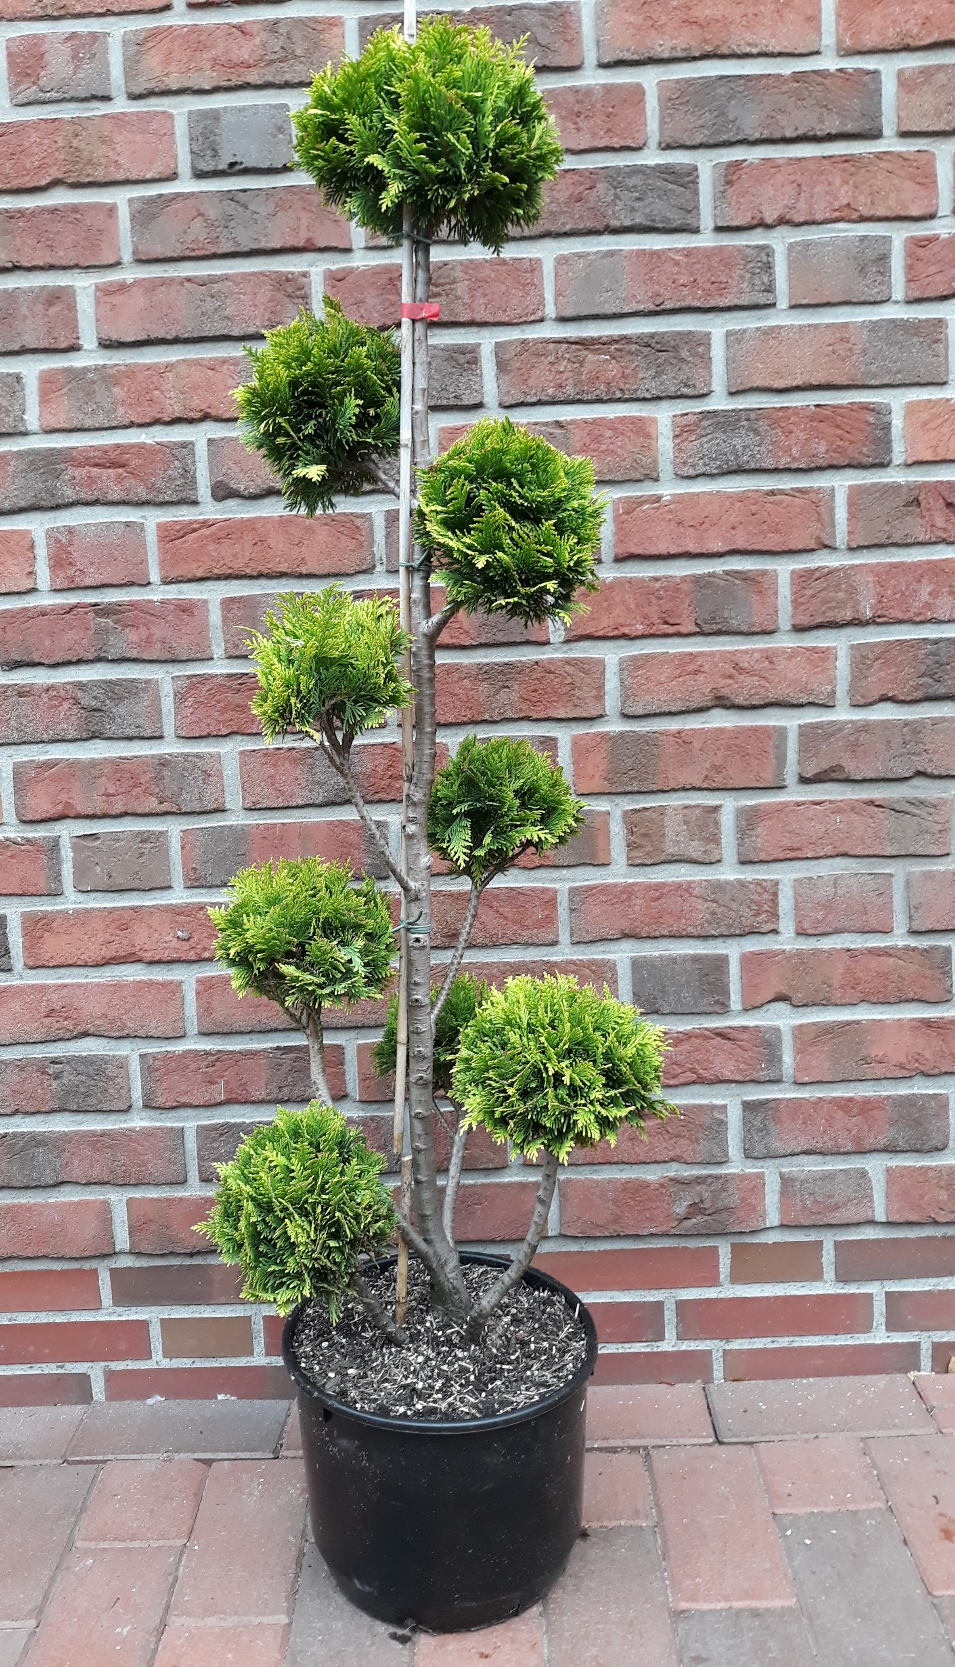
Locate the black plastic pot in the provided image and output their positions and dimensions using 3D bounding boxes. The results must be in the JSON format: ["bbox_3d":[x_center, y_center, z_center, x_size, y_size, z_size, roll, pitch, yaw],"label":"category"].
[{"bbox_3d":[-0.033,0.613,1.318,0.312,0.242,0.312,-2,10,0],"label":"black plastic pot"}]

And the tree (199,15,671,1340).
[{"bbox_3d":[-0.058,-0.117,1.245,0.455,1.240,0.420,-3,8,0],"label":"tree"}]

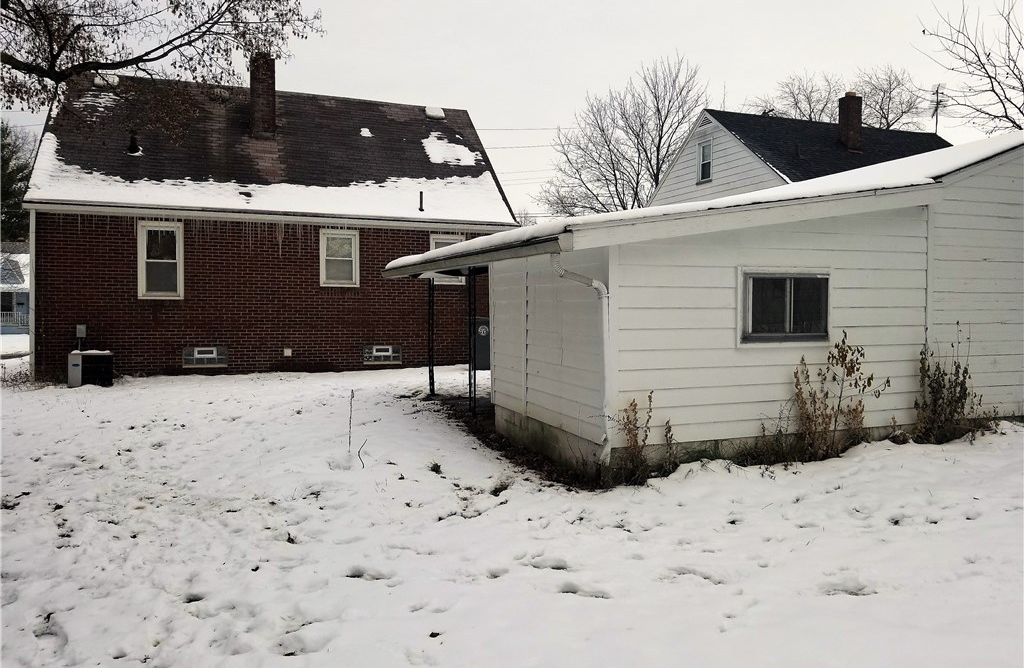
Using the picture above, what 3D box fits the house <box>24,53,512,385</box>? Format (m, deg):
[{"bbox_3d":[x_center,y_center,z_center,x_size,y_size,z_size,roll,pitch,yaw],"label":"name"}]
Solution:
[{"bbox_3d":[-5.763,-2.814,19.266,9.620,7.000,7.800,-1,2,-21],"label":"house"}]

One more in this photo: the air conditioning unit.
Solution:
[{"bbox_3d":[-7.589,0.632,13.909,0.660,0.640,0.640,-1,2,-21],"label":"air conditioning unit"}]

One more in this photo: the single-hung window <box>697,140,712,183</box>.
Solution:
[{"bbox_3d":[5.835,-5.227,23.318,0.120,1.250,0.790,-1,2,-21],"label":"single-hung window"}]

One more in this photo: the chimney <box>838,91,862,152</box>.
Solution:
[{"bbox_3d":[10.278,-6.412,23.367,0.500,1.850,0.430,-1,2,-21],"label":"chimney"}]

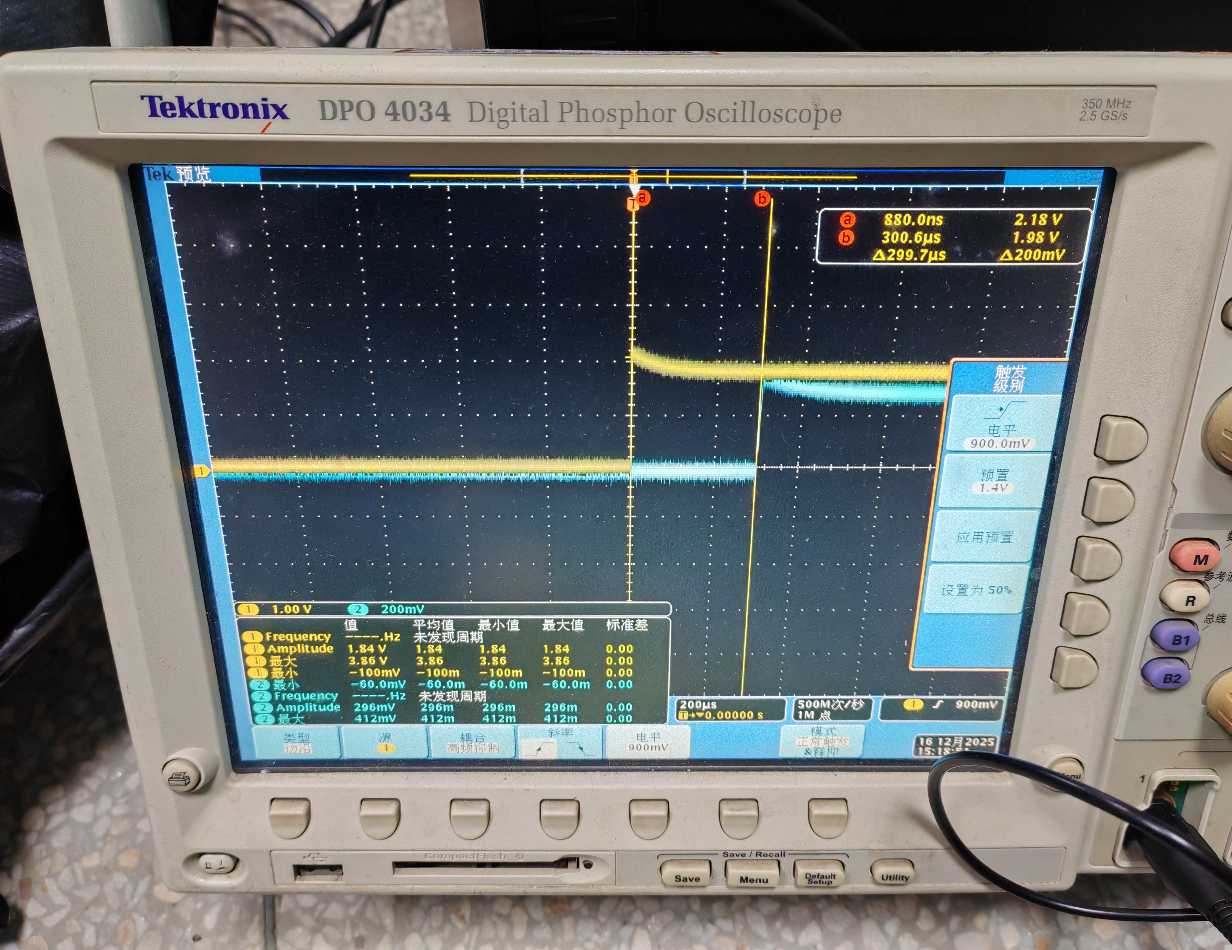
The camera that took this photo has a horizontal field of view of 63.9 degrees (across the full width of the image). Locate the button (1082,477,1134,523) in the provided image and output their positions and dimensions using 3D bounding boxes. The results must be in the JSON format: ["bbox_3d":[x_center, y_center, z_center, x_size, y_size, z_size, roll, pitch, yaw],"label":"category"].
[{"bbox_3d":[0.117,0.006,0.234,0.011,0.011,0.004,2,22,5],"label":"button"}]

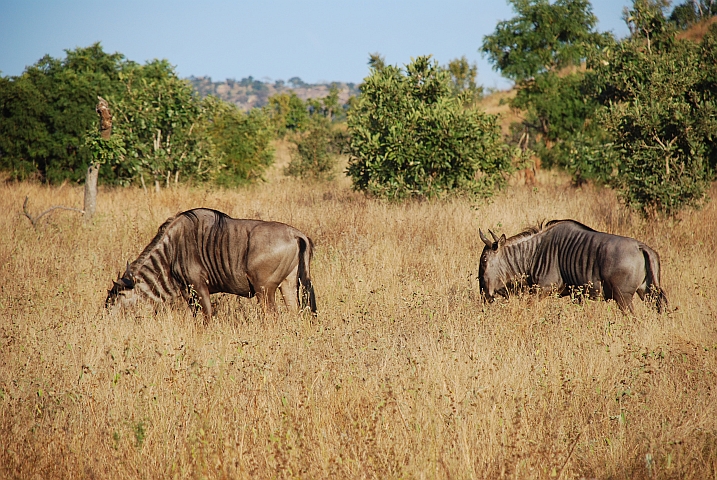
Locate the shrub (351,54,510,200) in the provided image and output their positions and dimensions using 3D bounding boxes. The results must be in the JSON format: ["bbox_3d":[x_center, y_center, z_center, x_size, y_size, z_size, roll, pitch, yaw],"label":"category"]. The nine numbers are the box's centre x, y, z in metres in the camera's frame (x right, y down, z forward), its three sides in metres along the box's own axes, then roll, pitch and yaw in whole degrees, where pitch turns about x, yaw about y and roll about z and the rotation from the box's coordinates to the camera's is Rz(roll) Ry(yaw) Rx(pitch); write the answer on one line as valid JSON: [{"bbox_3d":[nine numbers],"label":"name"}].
[{"bbox_3d":[1.498,-2.321,85.000,3.500,3.102,3.200,0,2,0],"label":"shrub"}]

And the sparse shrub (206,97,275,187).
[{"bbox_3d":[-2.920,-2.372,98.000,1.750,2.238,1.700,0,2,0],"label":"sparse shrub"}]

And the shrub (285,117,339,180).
[{"bbox_3d":[-1.260,-2.427,108.000,1.450,1.770,1.400,0,2,0],"label":"shrub"}]

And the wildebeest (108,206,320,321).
[{"bbox_3d":[-1.423,0.358,39.000,2.000,1.326,0.530,0,2,14],"label":"wildebeest"}]

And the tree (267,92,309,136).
[{"bbox_3d":[-3.128,-5.519,180.000,2.000,2.324,1.900,0,2,0],"label":"tree"}]

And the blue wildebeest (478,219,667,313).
[{"bbox_3d":[2.178,0.443,41.000,2.000,1.323,0.530,1,2,26],"label":"blue wildebeest"}]

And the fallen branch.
[{"bbox_3d":[-5.111,-0.452,67.500,1.050,0.553,0.400,0,2,0],"label":"fallen branch"}]

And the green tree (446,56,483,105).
[{"bbox_3d":[4.171,-5.621,160.000,1.550,3.337,1.500,0,2,0],"label":"green tree"}]

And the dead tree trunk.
[{"bbox_3d":[-4.389,-1.342,68.000,0.470,2.161,0.380,0,2,0],"label":"dead tree trunk"}]

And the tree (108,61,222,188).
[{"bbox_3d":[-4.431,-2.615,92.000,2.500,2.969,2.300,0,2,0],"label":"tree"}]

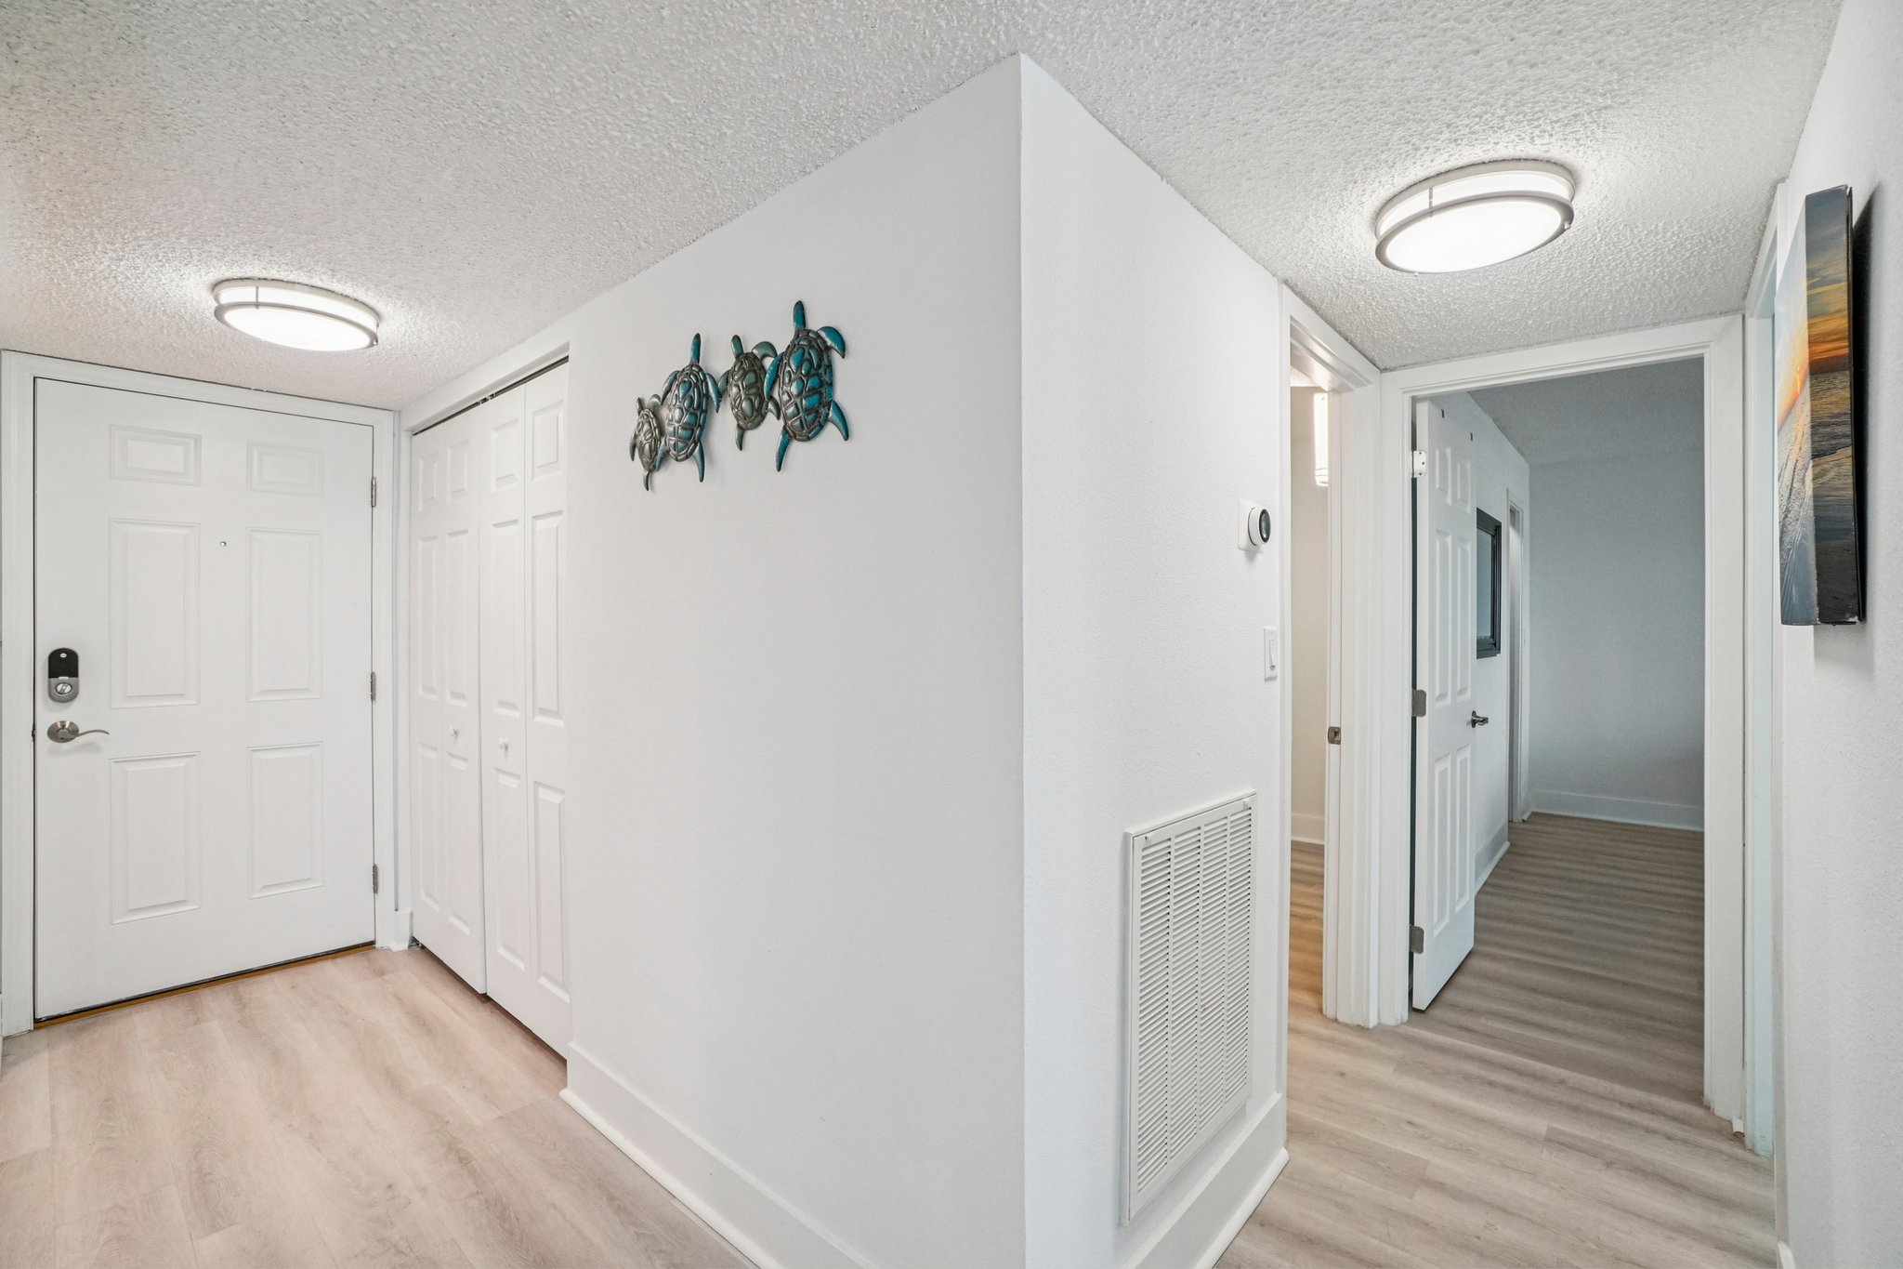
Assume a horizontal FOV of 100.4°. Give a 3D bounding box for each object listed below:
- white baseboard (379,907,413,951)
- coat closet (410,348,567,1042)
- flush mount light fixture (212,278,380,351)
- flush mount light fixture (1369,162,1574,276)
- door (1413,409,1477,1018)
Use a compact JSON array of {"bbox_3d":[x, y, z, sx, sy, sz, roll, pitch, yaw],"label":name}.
[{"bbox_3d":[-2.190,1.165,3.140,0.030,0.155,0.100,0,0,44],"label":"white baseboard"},{"bbox_3d":[-1.590,0.215,2.715,1.450,2.030,0.100,0,0,41],"label":"coat closet"},{"bbox_3d":[-1.716,-0.832,2.092,0.340,0.065,0.340,0,0,0],"label":"flush mount light fixture"},{"bbox_3d":[1.056,-0.833,1.613,0.340,0.062,0.340,0,0,0],"label":"flush mount light fixture"},{"bbox_3d":[1.815,0.235,2.895,0.040,2.030,0.720,0,0,44],"label":"door"}]

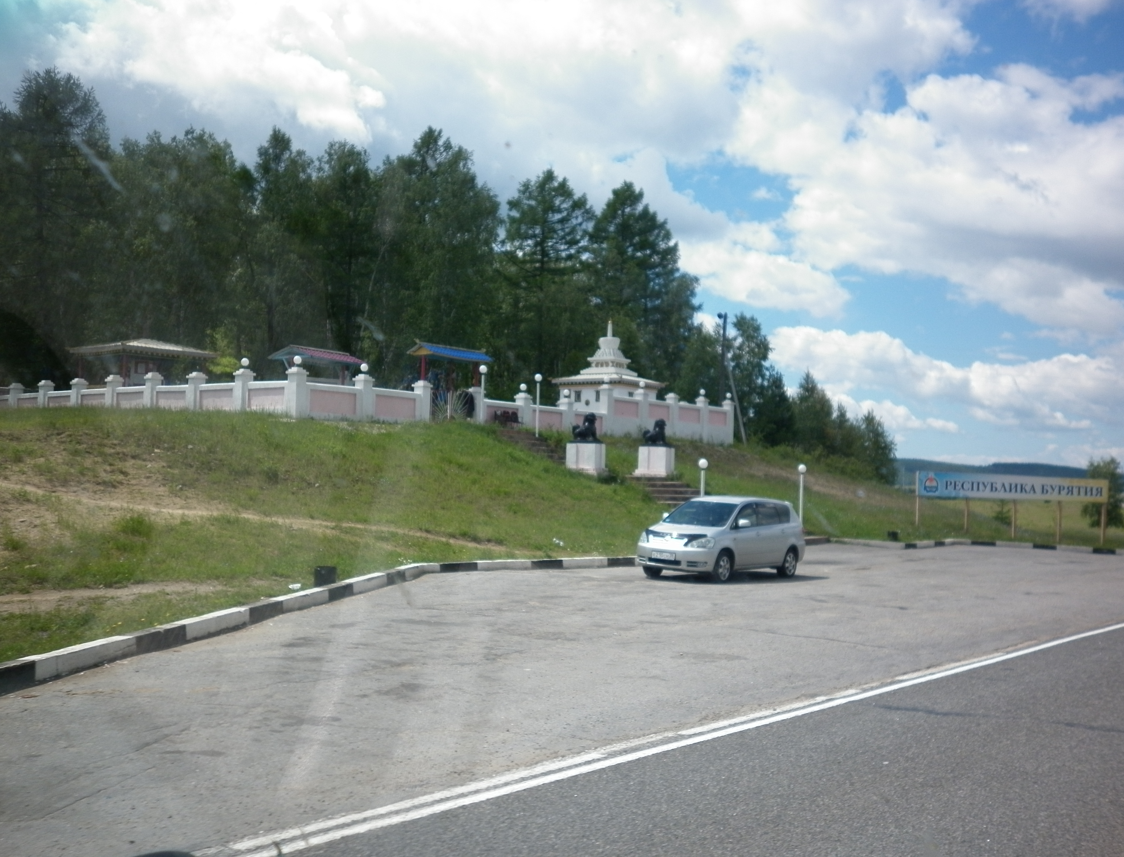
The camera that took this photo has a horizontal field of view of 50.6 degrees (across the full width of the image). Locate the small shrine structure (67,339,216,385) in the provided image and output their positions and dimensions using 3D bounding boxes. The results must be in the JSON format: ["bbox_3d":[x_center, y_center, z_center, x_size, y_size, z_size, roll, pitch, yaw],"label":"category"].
[{"bbox_3d":[-18.500,-2.119,52.446,4.500,3.639,4.600,0,-3,40],"label":"small shrine structure"}]

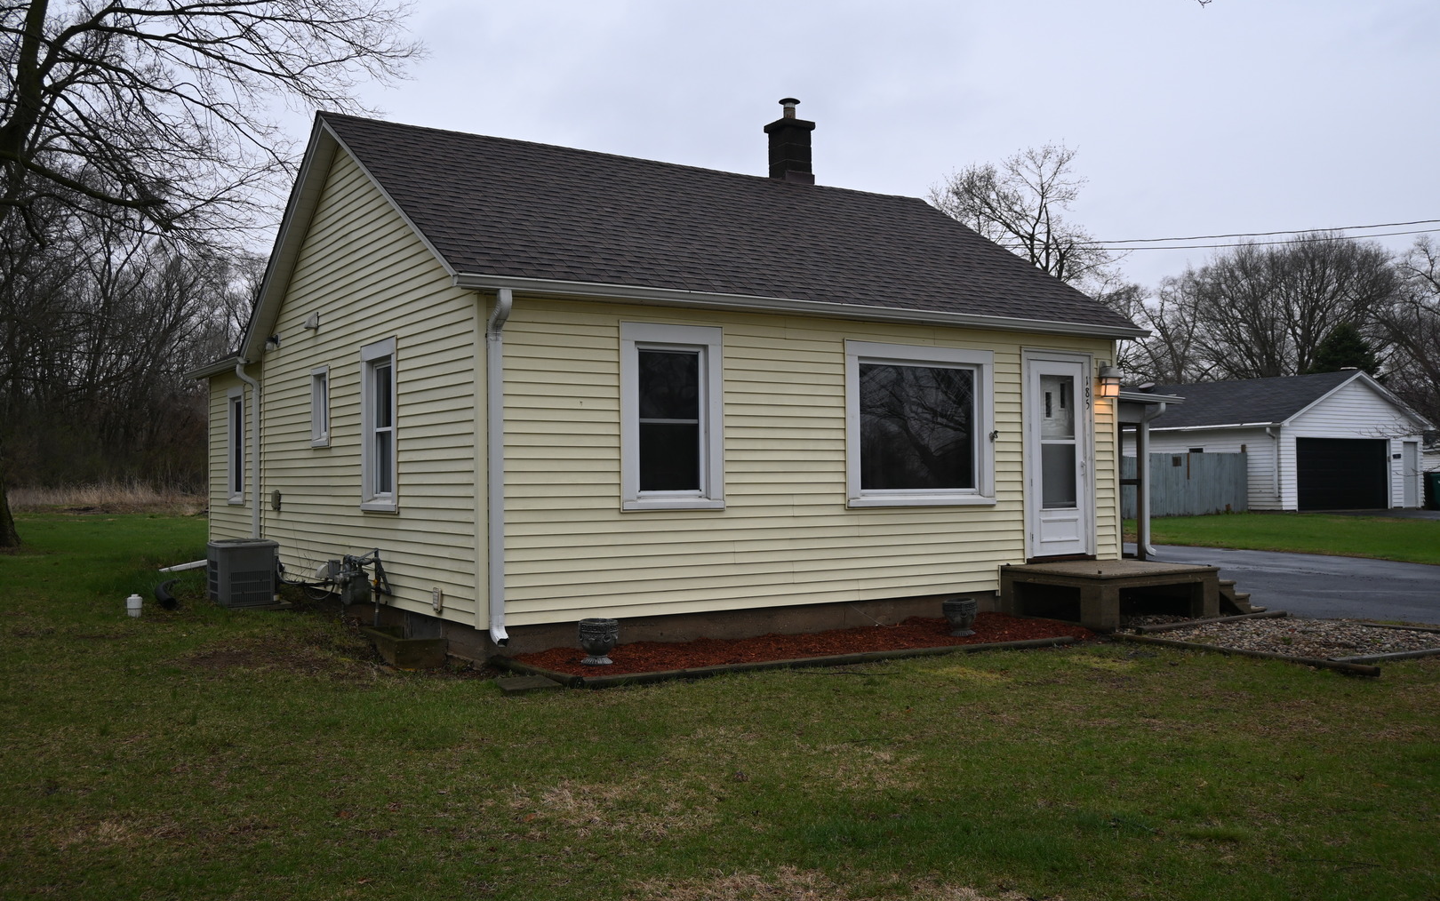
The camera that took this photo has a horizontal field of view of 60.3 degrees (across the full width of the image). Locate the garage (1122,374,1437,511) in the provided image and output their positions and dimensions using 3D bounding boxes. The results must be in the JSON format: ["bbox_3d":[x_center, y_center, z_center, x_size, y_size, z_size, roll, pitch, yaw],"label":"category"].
[{"bbox_3d":[16.485,-0.210,40.698,8.490,4.130,9.650,1,-2,-34],"label":"garage"}]

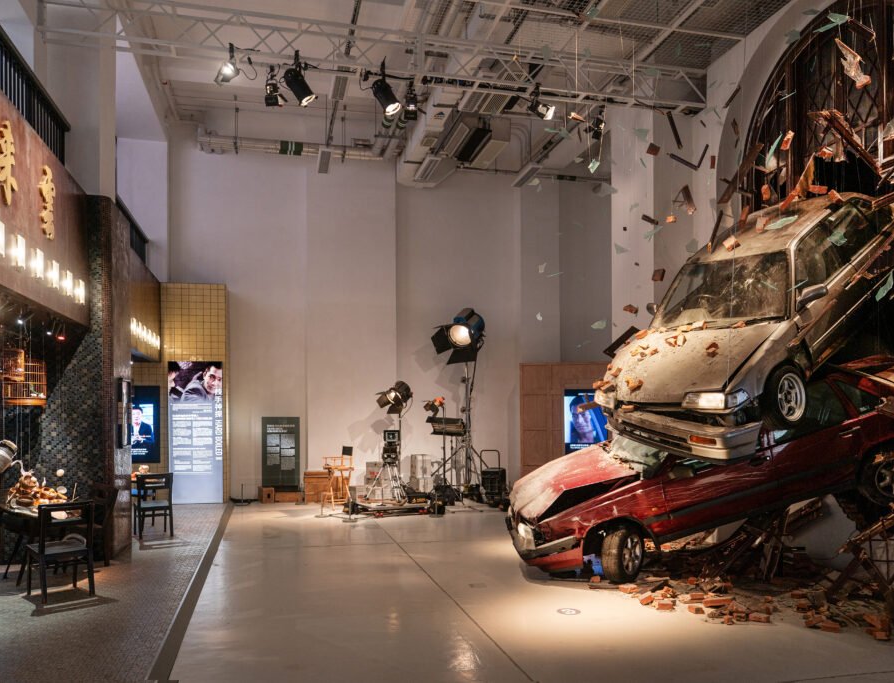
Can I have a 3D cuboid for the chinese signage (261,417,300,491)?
[{"bbox_3d":[-3.174,2.180,13.600,0.720,1.480,0.060,1,-3,-14],"label":"chinese signage"}]

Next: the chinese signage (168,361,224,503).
[{"bbox_3d":[-4.509,1.622,12.750,0.940,2.540,0.080,1,-4,-14],"label":"chinese signage"}]

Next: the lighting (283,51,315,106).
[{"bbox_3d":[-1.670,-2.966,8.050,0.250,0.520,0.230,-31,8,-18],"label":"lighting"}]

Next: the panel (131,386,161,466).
[{"bbox_3d":[-5.496,1.485,12.650,0.760,1.375,0.080,0,-3,-14],"label":"panel"}]

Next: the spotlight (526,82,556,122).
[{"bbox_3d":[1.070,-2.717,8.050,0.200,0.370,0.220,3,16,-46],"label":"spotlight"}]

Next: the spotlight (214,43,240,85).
[{"bbox_3d":[-2.449,-3.066,7.900,0.230,0.330,0.320,-3,-49,48],"label":"spotlight"}]

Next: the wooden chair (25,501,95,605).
[{"bbox_3d":[-3.349,1.804,6.170,0.450,0.820,0.430,-4,-5,44],"label":"wooden chair"}]

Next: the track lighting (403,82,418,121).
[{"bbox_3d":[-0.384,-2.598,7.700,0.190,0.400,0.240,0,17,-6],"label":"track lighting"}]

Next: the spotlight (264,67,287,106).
[{"bbox_3d":[-1.977,-2.911,8.150,0.220,0.380,0.240,-1,32,12],"label":"spotlight"}]

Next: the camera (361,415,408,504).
[{"bbox_3d":[-1.000,2.049,11.750,0.680,1.220,0.700,0,-3,-3],"label":"camera"}]

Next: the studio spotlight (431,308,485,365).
[{"bbox_3d":[0.228,-0.091,13.000,0.800,0.750,0.750,-2,26,35],"label":"studio spotlight"}]

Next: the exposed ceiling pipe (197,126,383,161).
[{"bbox_3d":[-2.900,-3.700,13.400,3.500,0.280,0.320,1,-3,-14],"label":"exposed ceiling pipe"}]

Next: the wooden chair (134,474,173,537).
[{"bbox_3d":[-3.907,2.177,9.500,0.450,0.830,0.490,1,-3,-26],"label":"wooden chair"}]

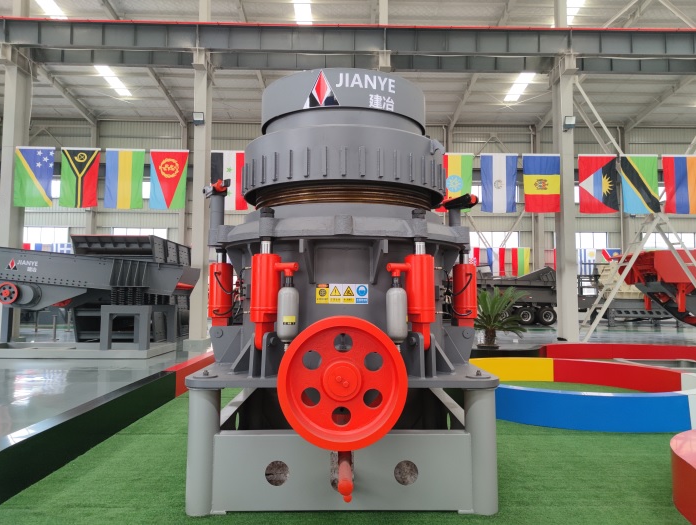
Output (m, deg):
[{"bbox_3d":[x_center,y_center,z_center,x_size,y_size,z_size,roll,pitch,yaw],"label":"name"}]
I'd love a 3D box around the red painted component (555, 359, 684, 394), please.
[{"bbox_3d":[4.786,2.065,8.780,0.380,0.430,2.150,4,-5,-40],"label":"red painted component"}]

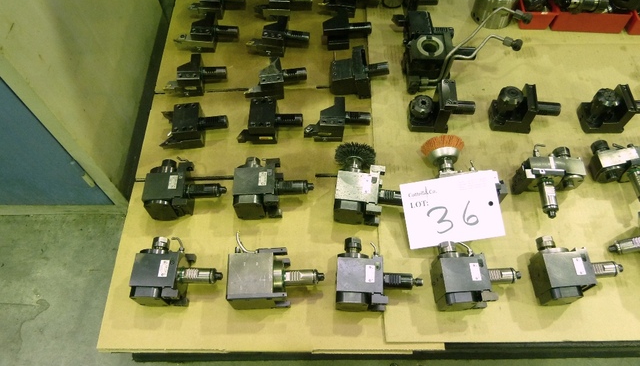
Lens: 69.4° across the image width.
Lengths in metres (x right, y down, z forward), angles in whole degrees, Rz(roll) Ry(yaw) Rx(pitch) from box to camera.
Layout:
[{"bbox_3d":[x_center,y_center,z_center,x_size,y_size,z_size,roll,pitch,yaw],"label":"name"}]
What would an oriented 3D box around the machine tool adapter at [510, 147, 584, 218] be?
[{"bbox_3d":[0.501,0.001,1.003,0.138,0.080,0.167,3,59,4],"label":"machine tool adapter"}]

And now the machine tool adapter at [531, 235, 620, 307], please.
[{"bbox_3d":[0.497,0.161,0.888,0.165,0.085,0.120,-3,60,-1],"label":"machine tool adapter"}]

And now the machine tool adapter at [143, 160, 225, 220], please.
[{"bbox_3d":[-0.278,0.006,0.990,0.161,0.085,0.116,-2,60,0],"label":"machine tool adapter"}]

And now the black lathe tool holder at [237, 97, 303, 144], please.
[{"bbox_3d":[-0.121,-0.152,1.127,0.160,0.062,0.097,-1,59,2],"label":"black lathe tool holder"}]

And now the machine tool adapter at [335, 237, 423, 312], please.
[{"bbox_3d":[0.110,0.168,0.858,0.158,0.090,0.127,1,61,2],"label":"machine tool adapter"}]

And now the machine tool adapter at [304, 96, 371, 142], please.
[{"bbox_3d":[0.042,-0.148,1.088,0.155,0.060,0.084,0,60,1],"label":"machine tool adapter"}]

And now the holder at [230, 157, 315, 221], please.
[{"bbox_3d":[-0.097,0.006,1.024,0.169,0.075,0.128,-1,59,2],"label":"holder"}]

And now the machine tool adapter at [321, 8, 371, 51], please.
[{"bbox_3d":[0.077,-0.425,1.284,0.135,0.062,0.088,-2,59,1],"label":"machine tool adapter"}]

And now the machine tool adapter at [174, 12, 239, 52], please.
[{"bbox_3d":[-0.286,-0.390,1.186,0.159,0.061,0.090,5,62,4],"label":"machine tool adapter"}]

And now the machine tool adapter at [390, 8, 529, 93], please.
[{"bbox_3d":[0.345,-0.313,1.109,0.322,0.105,0.186,1,61,2],"label":"machine tool adapter"}]

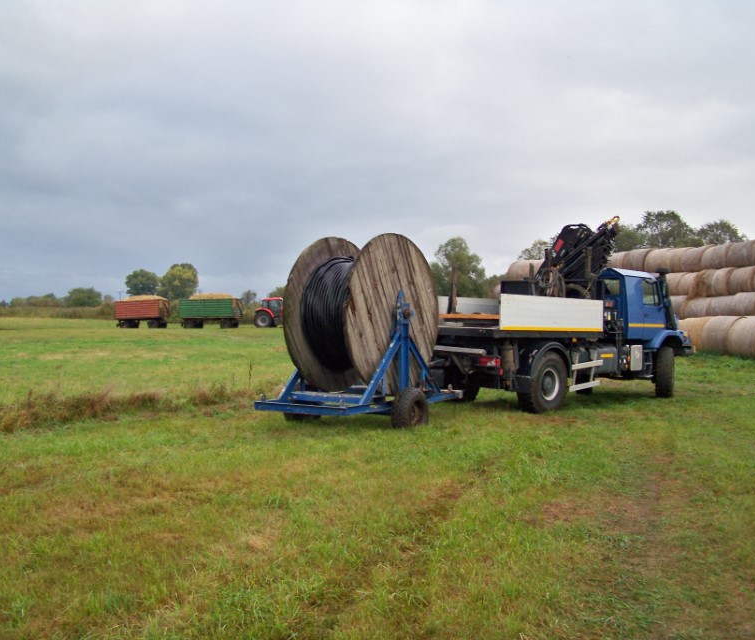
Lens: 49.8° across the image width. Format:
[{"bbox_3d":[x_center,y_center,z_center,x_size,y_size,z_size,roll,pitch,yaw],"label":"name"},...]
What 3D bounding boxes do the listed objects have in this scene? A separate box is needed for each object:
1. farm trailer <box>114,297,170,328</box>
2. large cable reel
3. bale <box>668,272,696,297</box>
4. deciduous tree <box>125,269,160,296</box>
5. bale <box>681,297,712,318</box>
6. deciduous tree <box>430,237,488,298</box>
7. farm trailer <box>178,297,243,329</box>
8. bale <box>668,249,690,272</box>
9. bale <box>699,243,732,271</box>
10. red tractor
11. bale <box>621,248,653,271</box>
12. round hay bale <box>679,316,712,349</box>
[{"bbox_3d":[-23.649,-0.752,81.500,4.800,3.150,2.400,1,0,11],"label":"farm trailer"},{"bbox_3d":[-0.208,-0.097,13.400,1.240,2.600,2.600,1,0,37],"label":"large cable reel"},{"bbox_3d":[13.921,-1.358,36.085,1.420,1.420,1.220,0,1,-27],"label":"bale"},{"bbox_3d":[-53.455,-5.914,185.000,7.800,11.200,7.800,1,0,0],"label":"deciduous tree"},{"bbox_3d":[13.879,-0.215,34.185,1.420,1.420,1.220,0,1,-27],"label":"bale"},{"bbox_3d":[9.461,-4.263,95.000,7.000,11.000,7.000,1,0,0],"label":"deciduous tree"},{"bbox_3d":[-15.559,-0.673,76.000,5.200,3.000,2.450,0,1,11],"label":"farm trailer"},{"bbox_3d":[13.475,-2.503,36.409,1.350,1.350,1.250,0,0,-27],"label":"bale"},{"bbox_3d":[14.394,-2.498,34.636,1.350,1.350,1.250,0,0,-27],"label":"bale"},{"bbox_3d":[-9.400,-0.660,78.800,4.600,2.900,2.300,1,0,10],"label":"red tractor"},{"bbox_3d":[13.066,-2.686,39.746,1.420,1.420,1.220,0,1,-27],"label":"bale"},{"bbox_3d":[12.298,0.635,30.681,1.420,1.420,1.220,0,1,-27],"label":"round hay bale"}]

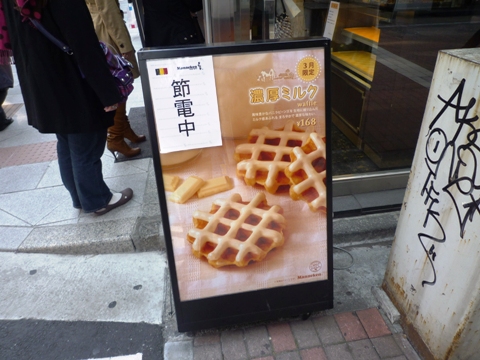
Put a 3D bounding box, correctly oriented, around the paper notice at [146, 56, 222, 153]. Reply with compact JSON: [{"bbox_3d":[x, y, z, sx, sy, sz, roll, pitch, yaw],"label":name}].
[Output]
[{"bbox_3d":[-0.179,-0.247,1.145,0.210,0.297,0.008,-7,15,-6],"label":"paper notice"}]

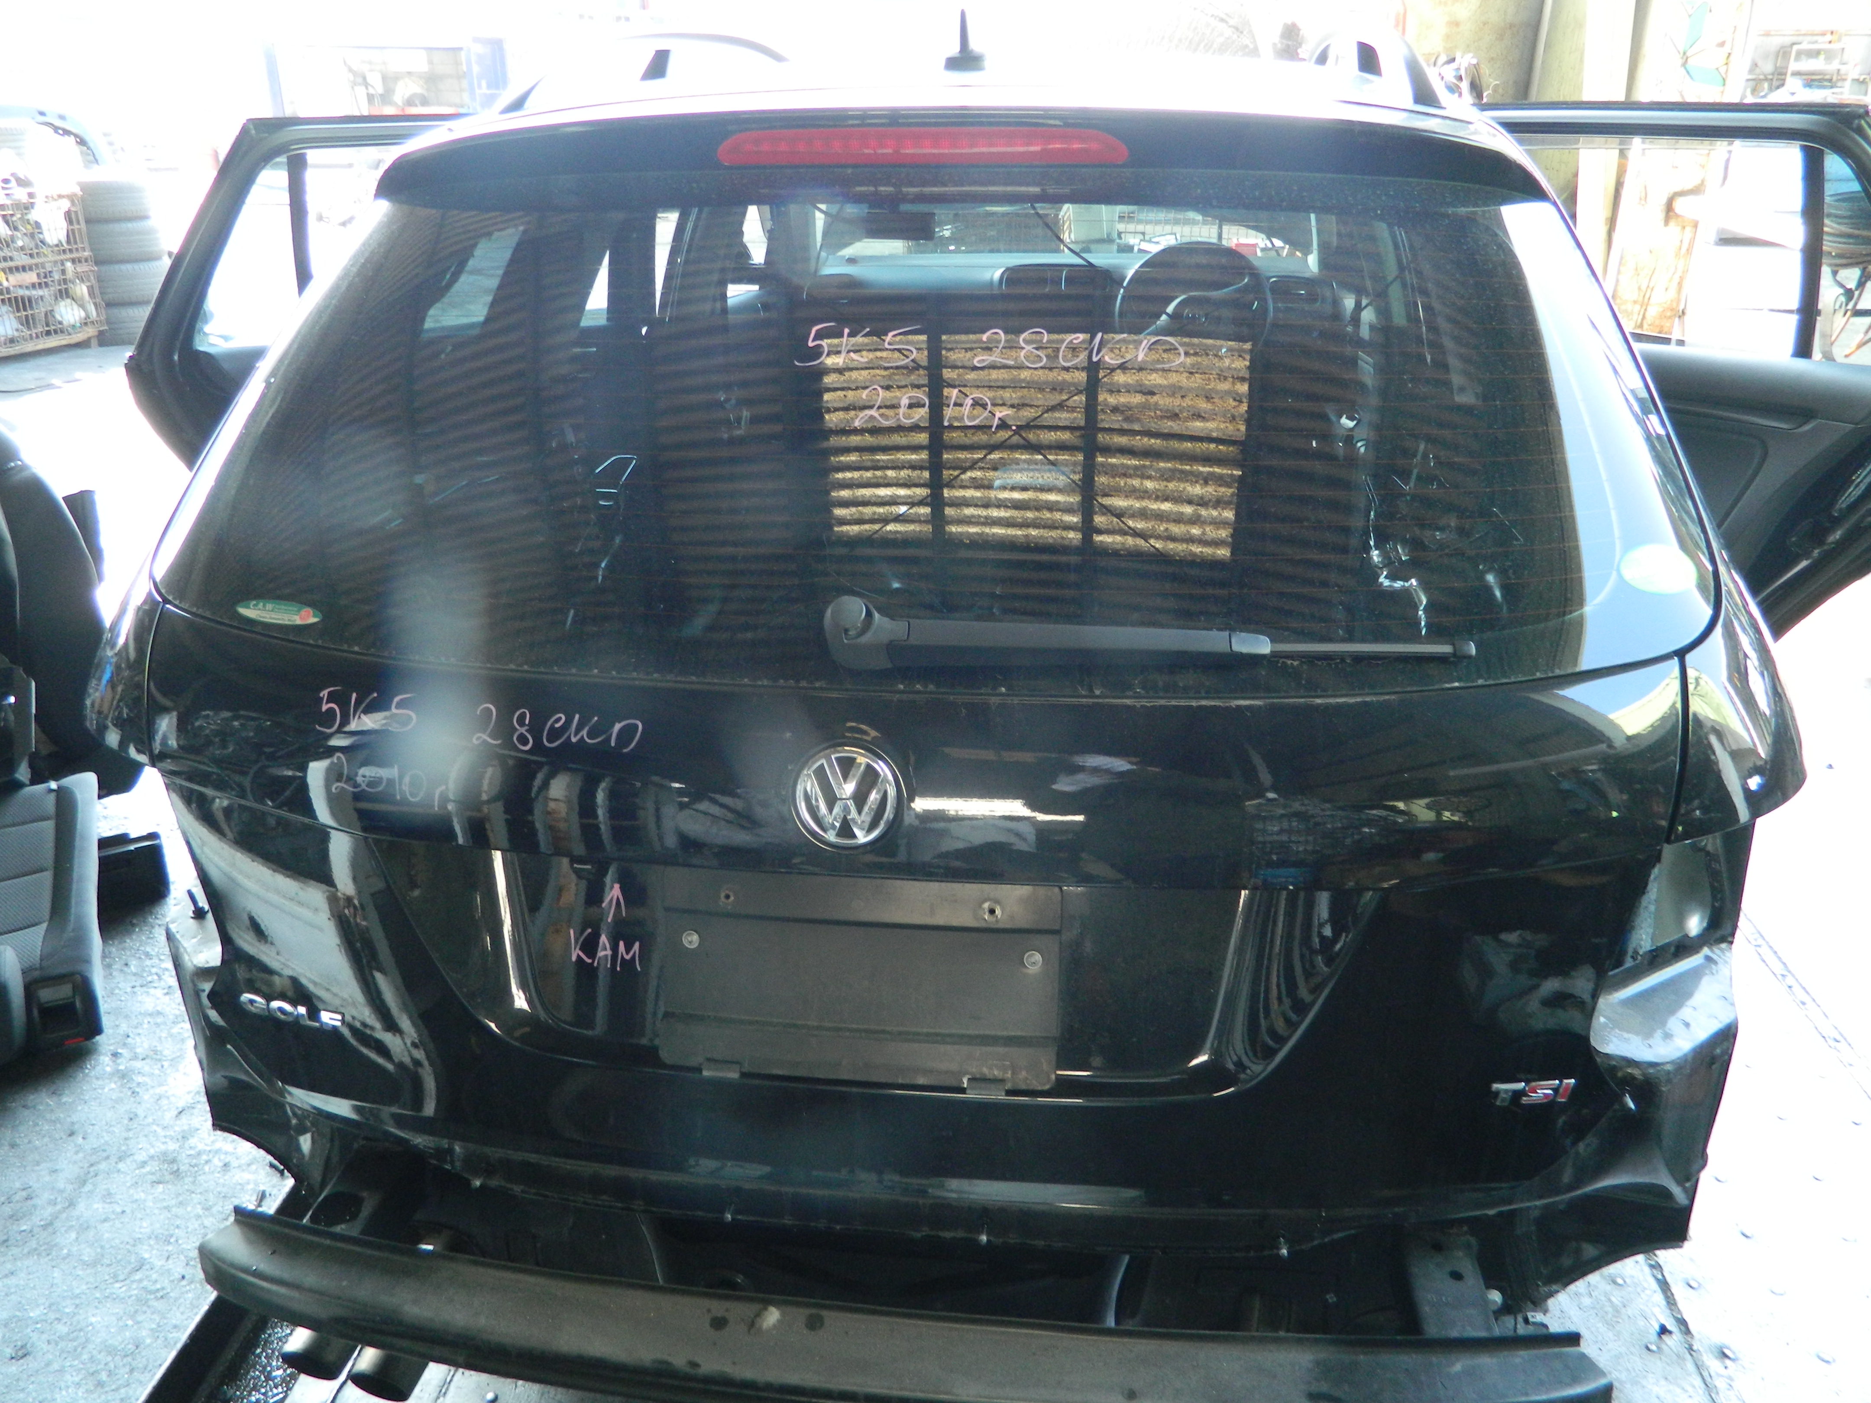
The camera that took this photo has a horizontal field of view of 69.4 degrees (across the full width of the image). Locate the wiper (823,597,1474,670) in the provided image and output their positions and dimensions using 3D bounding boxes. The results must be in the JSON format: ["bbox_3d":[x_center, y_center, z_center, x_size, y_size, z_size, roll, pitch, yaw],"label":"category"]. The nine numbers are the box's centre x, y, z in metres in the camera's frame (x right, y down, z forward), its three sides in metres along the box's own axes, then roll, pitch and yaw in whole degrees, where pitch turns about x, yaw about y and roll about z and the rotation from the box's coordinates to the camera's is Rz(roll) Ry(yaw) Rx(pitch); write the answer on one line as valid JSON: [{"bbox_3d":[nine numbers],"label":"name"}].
[{"bbox_3d":[0.157,-0.048,0.995,0.472,0.042,0.050,1,69,0],"label":"wiper"}]

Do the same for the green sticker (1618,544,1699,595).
[{"bbox_3d":[0.572,-0.104,1.070,0.067,0.002,0.044,-4,67,-9],"label":"green sticker"}]

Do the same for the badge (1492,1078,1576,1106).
[{"bbox_3d":[0.471,0.308,1.065,0.067,0.019,0.005,-1,9,-4],"label":"badge"}]

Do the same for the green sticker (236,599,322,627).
[{"bbox_3d":[-0.546,-0.074,1.125,0.088,0.002,0.022,6,68,18],"label":"green sticker"}]

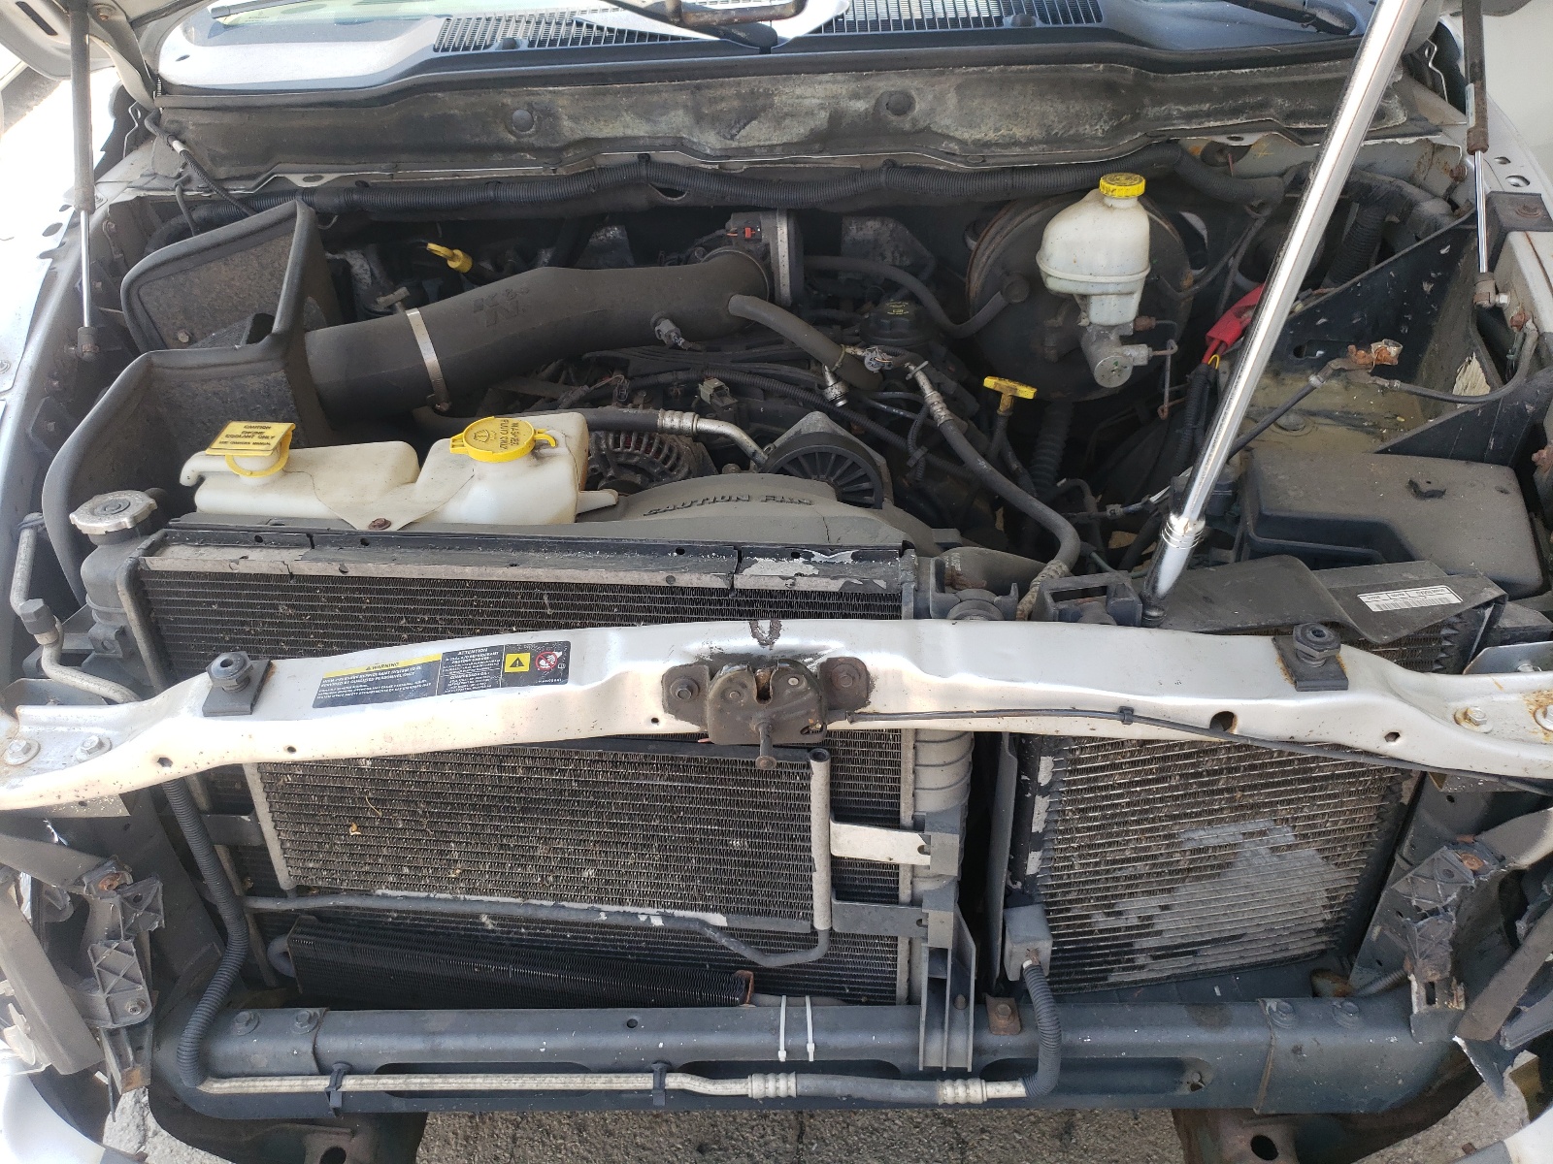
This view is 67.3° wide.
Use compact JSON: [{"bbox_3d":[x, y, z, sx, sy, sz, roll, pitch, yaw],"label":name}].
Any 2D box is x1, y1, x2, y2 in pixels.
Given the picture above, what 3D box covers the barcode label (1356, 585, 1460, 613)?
[{"bbox_3d":[0.532,0.014,0.980,0.076,0.002,0.025,-6,33,-6],"label":"barcode label"}]

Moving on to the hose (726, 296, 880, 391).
[{"bbox_3d":[0.025,-0.253,1.215,0.165,0.080,0.045,13,36,23],"label":"hose"}]

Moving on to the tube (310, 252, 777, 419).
[{"bbox_3d":[-0.242,-0.258,1.208,0.440,0.130,0.120,-11,34,-13],"label":"tube"}]

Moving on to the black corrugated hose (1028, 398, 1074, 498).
[{"bbox_3d":[0.360,-0.173,1.530,0.048,0.150,0.048,13,-10,-8],"label":"black corrugated hose"}]

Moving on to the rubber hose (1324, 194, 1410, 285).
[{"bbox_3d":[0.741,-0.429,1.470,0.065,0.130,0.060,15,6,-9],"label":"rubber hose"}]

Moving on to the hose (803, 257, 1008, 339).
[{"bbox_3d":[0.161,-0.351,1.440,0.250,0.085,0.100,-2,33,2],"label":"hose"}]

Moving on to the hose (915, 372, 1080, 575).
[{"bbox_3d":[0.234,-0.130,1.265,0.140,0.095,0.340,-2,33,2],"label":"hose"}]

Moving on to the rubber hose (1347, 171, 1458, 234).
[{"bbox_3d":[0.758,-0.463,1.420,0.145,0.085,0.070,-1,33,2],"label":"rubber hose"}]

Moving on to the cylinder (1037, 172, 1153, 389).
[{"bbox_3d":[0.355,-0.335,1.315,0.122,0.205,0.180,-1,33,2],"label":"cylinder"}]

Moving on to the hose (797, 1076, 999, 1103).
[{"bbox_3d":[0.109,0.461,1.060,0.186,0.027,0.024,-1,33,2],"label":"hose"}]

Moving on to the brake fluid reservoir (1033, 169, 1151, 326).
[{"bbox_3d":[0.356,-0.378,1.320,0.115,0.155,0.130,-2,33,2],"label":"brake fluid reservoir"}]

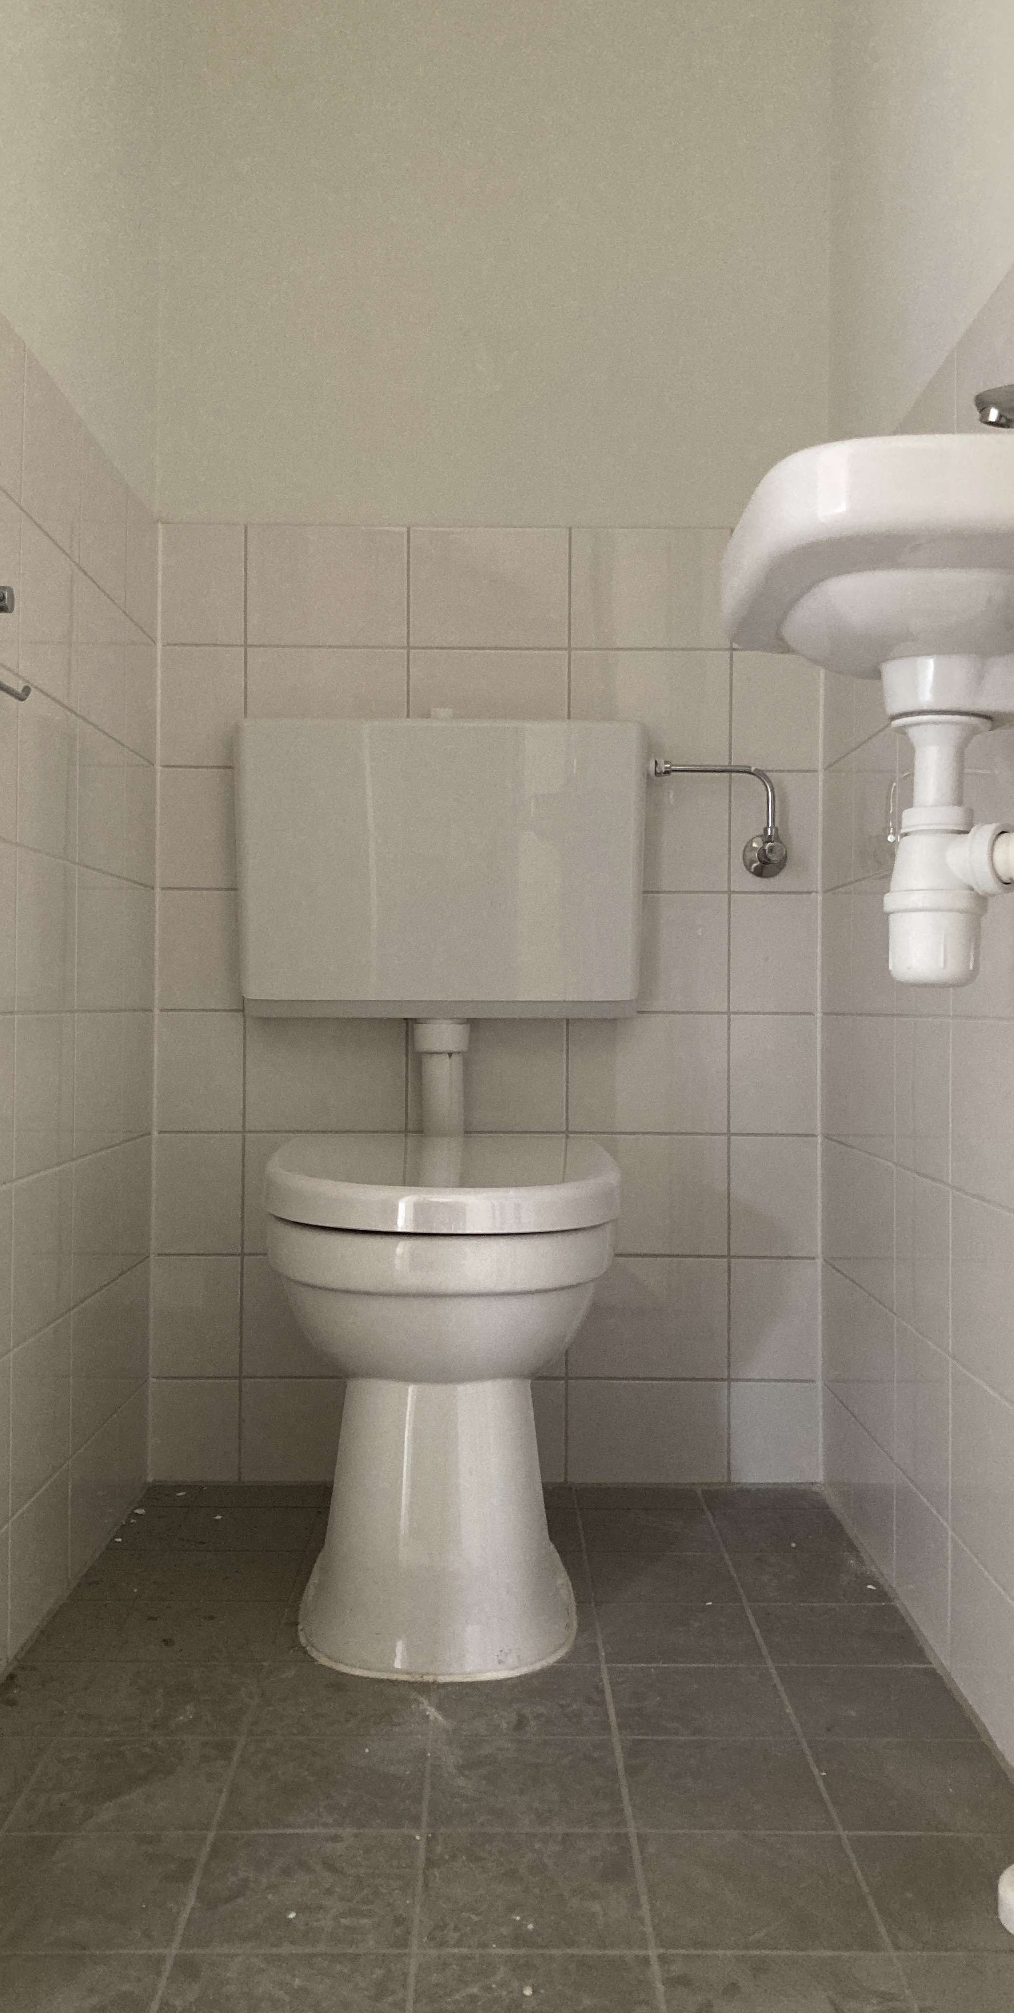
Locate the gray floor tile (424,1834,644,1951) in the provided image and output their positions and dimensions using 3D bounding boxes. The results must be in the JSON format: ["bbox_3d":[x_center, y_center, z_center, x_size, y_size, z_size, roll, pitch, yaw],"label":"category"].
[{"bbox_3d":[0.017,0.596,1.091,0.148,0.010,0.147,0,0,-1],"label":"gray floor tile"}]

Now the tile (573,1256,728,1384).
[{"bbox_3d":[0.174,0.386,2.022,0.198,0.148,0.010,0,0,0],"label":"tile"}]

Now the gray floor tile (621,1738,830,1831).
[{"bbox_3d":[0.166,0.600,1.247,0.148,0.010,0.147,0,0,-1],"label":"gray floor tile"}]

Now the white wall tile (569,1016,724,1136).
[{"bbox_3d":[0.177,0.086,2.030,0.200,0.149,0.010,0,0,0],"label":"white wall tile"}]

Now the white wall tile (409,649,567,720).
[{"bbox_3d":[-0.022,-0.370,2.035,0.199,0.148,0.010,0,0,0],"label":"white wall tile"}]

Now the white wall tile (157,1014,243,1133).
[{"bbox_3d":[-0.379,0.081,2.013,0.106,0.147,0.010,0,0,0],"label":"white wall tile"}]

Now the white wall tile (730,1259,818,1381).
[{"bbox_3d":[0.334,0.390,2.038,0.114,0.148,0.010,0,0,0],"label":"white wall tile"}]

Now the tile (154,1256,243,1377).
[{"bbox_3d":[-0.382,0.383,2.019,0.108,0.148,0.010,0,0,0],"label":"tile"}]

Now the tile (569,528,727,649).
[{"bbox_3d":[0.179,-0.516,2.017,0.197,0.147,0.010,0,0,0],"label":"tile"}]

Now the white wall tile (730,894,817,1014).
[{"bbox_3d":[0.334,-0.065,2.023,0.111,0.148,0.010,0,0,0],"label":"white wall tile"}]

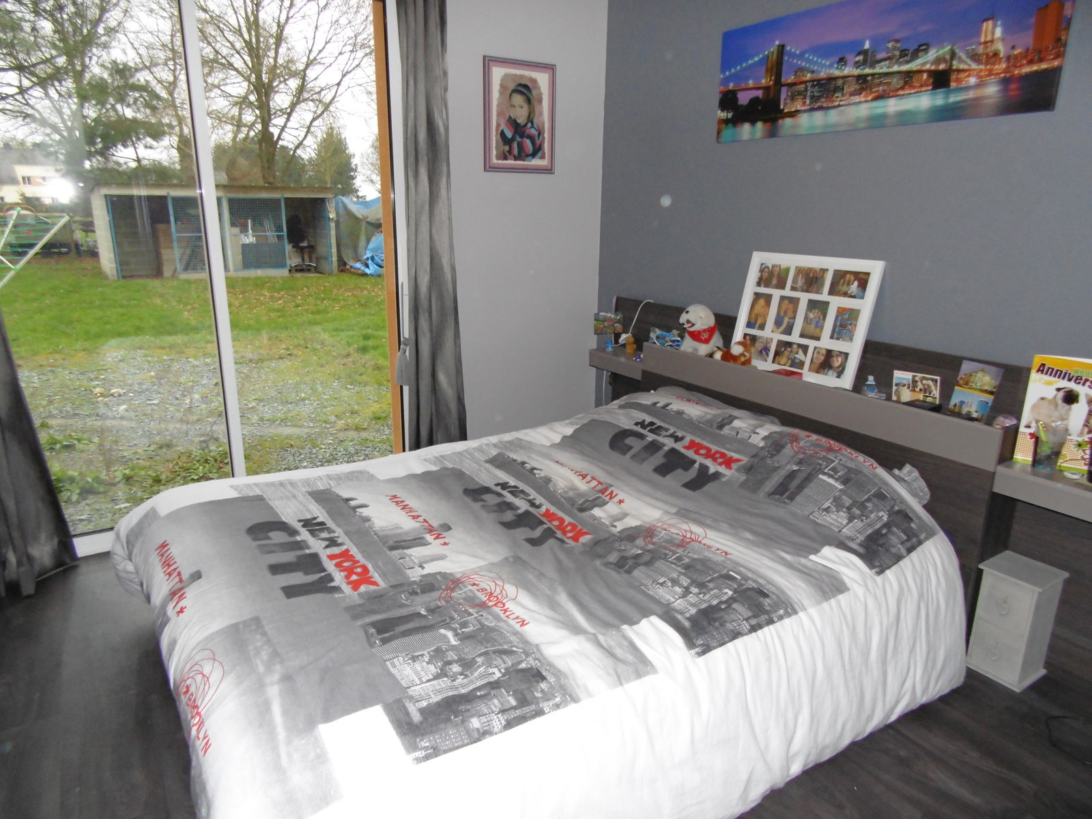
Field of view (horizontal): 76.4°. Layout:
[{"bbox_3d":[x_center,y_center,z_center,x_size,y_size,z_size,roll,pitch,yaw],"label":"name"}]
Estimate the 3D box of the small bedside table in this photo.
[{"bbox_3d":[1.379,0.621,2.053,0.177,0.324,0.167,-9,19,-31],"label":"small bedside table"}]

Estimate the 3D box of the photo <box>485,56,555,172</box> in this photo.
[{"bbox_3d":[-0.122,-1.354,3.228,0.387,0.483,0.022,-9,19,-31],"label":"photo"}]

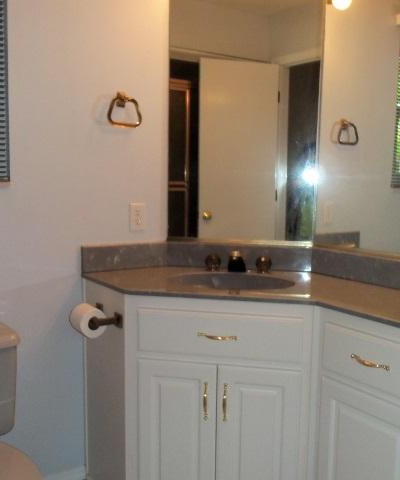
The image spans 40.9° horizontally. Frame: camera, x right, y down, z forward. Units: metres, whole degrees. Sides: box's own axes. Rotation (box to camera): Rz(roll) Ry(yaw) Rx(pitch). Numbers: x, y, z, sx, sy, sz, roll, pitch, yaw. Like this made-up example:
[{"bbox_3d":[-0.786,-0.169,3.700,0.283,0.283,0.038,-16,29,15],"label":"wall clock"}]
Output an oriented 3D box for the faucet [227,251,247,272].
[{"bbox_3d":[0.145,0.090,2.106,0.072,0.078,0.125,2,6,11],"label":"faucet"}]

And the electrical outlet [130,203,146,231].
[{"bbox_3d":[-0.251,-0.092,2.165,0.070,0.114,0.008,-4,8,-35],"label":"electrical outlet"}]

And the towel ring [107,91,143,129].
[{"bbox_3d":[-0.295,-0.497,2.048,0.141,0.140,0.066,-4,8,-35],"label":"towel ring"}]

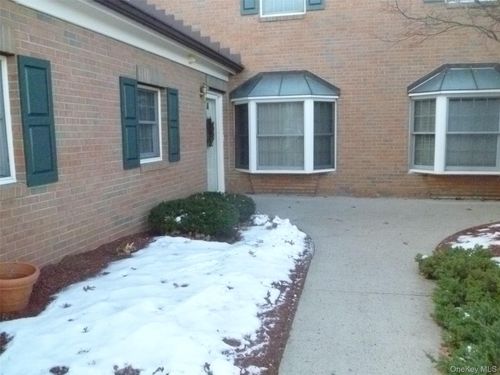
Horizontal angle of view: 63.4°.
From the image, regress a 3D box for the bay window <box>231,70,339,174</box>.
[{"bbox_3d":[0.609,-1.331,8.153,2.257,2.030,0.594,2,8,15],"label":"bay window"}]

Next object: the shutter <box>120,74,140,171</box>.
[{"bbox_3d":[-1.477,-0.767,4.950,0.040,1.080,0.358,2,8,15],"label":"shutter"}]

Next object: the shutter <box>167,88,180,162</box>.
[{"bbox_3d":[-1.160,-0.931,6.097,0.040,1.080,0.358,2,8,15],"label":"shutter"}]

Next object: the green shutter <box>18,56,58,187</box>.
[{"bbox_3d":[-1.864,-0.569,3.552,0.040,1.080,0.358,2,8,15],"label":"green shutter"}]

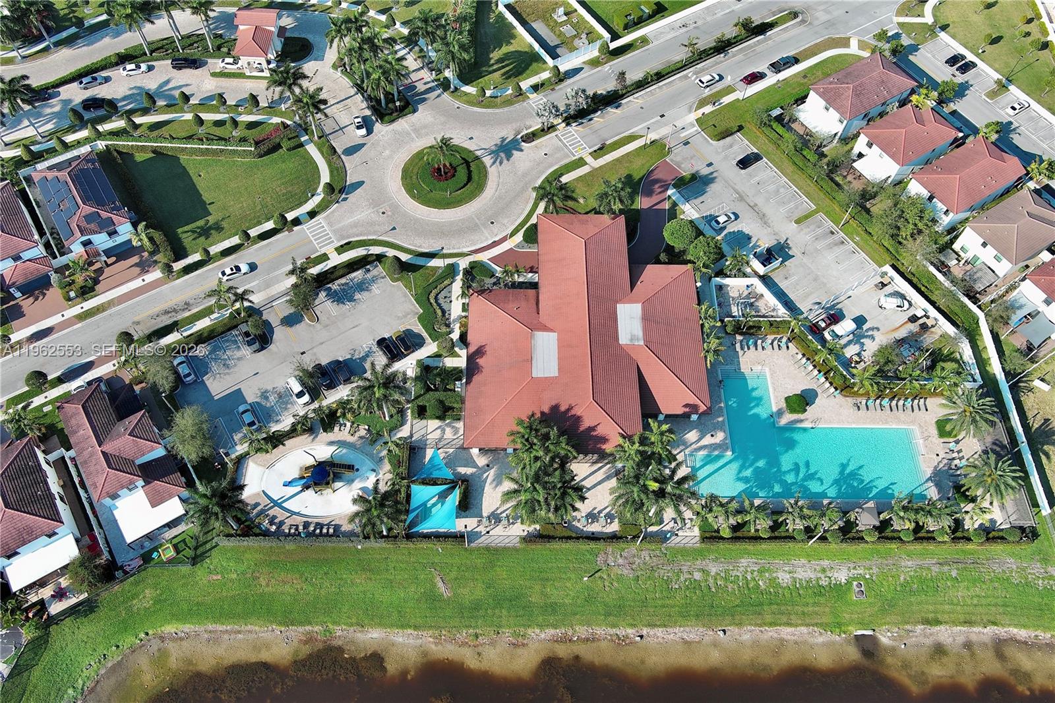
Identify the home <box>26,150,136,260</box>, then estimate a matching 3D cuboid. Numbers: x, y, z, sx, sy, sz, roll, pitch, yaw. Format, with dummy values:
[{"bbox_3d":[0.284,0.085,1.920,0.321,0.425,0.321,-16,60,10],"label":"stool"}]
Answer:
[{"bbox_3d":[-75.078,-24.688,144.206,10.400,7.700,19.400,-29,65,-17],"label":"home"}]

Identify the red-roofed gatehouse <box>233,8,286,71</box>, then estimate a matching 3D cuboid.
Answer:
[{"bbox_3d":[-52.240,-60.100,164.350,8.230,7.090,11.750,3,61,1],"label":"red-roofed gatehouse"}]

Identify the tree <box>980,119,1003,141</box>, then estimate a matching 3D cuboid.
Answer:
[{"bbox_3d":[86.492,-40.660,159.329,3.800,5.500,3.800,2,61,0],"label":"tree"}]

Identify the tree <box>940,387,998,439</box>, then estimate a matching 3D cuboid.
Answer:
[{"bbox_3d":[64.336,9.833,126.462,8.400,8.000,8.400,1,60,-2],"label":"tree"}]

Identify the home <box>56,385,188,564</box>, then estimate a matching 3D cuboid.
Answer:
[{"bbox_3d":[-57.473,14.543,119.457,11.140,7.000,23.600,-28,65,-17],"label":"home"}]

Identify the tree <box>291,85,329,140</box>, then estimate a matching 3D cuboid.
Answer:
[{"bbox_3d":[-38.990,-42.377,154.672,6.200,11.200,6.200,2,61,0],"label":"tree"}]

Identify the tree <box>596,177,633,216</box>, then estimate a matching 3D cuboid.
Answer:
[{"bbox_3d":[14.629,-26.205,146.068,5.800,6.200,5.800,1,60,-2],"label":"tree"}]

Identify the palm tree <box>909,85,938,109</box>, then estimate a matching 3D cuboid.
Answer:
[{"bbox_3d":[73.751,-46.947,160.487,4.300,5.700,4.300,1,60,-2],"label":"palm tree"}]

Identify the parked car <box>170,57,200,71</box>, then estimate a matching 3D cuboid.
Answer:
[{"bbox_3d":[-66.665,-56.313,165.819,4.850,1.750,1.930,-3,61,-3],"label":"parked car"}]

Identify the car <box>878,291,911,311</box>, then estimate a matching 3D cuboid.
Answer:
[{"bbox_3d":[60.466,-8.004,140.175,4.750,1.650,1.880,9,60,2],"label":"car"}]

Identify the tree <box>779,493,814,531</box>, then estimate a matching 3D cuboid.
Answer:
[{"bbox_3d":[36.105,23.444,117.223,4.900,7.900,4.900,1,60,-2],"label":"tree"}]

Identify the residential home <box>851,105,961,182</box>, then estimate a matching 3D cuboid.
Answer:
[{"bbox_3d":[67.263,-37.991,153.927,17.580,7.700,10.010,-30,65,-18],"label":"residential home"}]

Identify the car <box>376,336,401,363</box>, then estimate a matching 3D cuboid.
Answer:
[{"bbox_3d":[-22.086,-0.419,135.494,1.840,1.650,4.500,-29,65,-17],"label":"car"}]

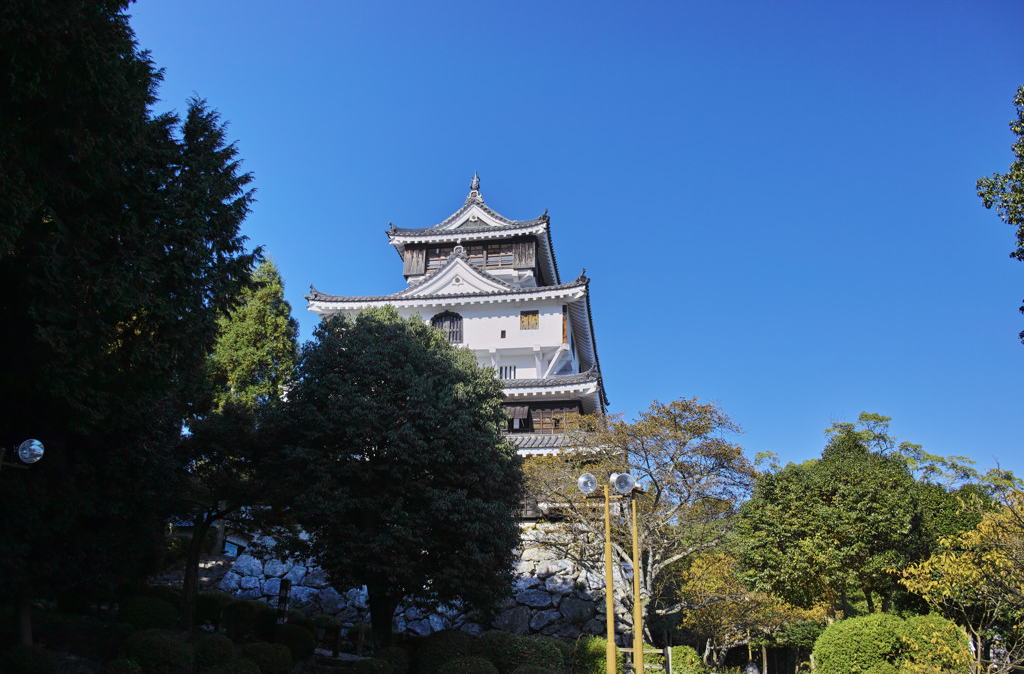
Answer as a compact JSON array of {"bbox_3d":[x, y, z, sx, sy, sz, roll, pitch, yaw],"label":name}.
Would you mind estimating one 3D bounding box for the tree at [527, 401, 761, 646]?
[{"bbox_3d":[4.041,5.741,25.026,7.297,7.863,6.800,0,-19,0],"label":"tree"}]

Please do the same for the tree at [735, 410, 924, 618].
[{"bbox_3d":[10.199,6.037,25.471,5.854,7.301,5.600,0,-19,0],"label":"tree"}]

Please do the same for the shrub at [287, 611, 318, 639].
[{"bbox_3d":[-4.576,6.278,17.389,0.768,0.575,0.768,0,-19,0],"label":"shrub"}]

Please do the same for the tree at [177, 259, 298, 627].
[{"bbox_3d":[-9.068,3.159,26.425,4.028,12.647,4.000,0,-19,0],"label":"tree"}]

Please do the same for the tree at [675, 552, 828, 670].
[{"bbox_3d":[6.379,7.308,21.301,4.068,2.987,3.800,0,-19,0],"label":"tree"}]

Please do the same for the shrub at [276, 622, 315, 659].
[{"bbox_3d":[-4.320,6.033,15.885,0.837,0.708,0.837,0,-19,0],"label":"shrub"}]

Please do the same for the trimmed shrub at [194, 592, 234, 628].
[{"bbox_3d":[-7.265,6.630,19.377,0.924,0.782,0.924,0,-19,0],"label":"trimmed shrub"}]

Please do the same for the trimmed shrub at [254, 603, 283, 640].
[{"bbox_3d":[-5.468,6.386,17.878,0.691,0.803,0.691,0,-19,0],"label":"trimmed shrub"}]

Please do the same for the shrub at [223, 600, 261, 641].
[{"bbox_3d":[-5.914,6.217,17.406,0.830,0.864,0.830,0,-19,0],"label":"shrub"}]

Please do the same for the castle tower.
[{"bbox_3d":[-1.621,1.251,49.203,17.200,20.500,19.500,-3,-20,8],"label":"castle tower"}]

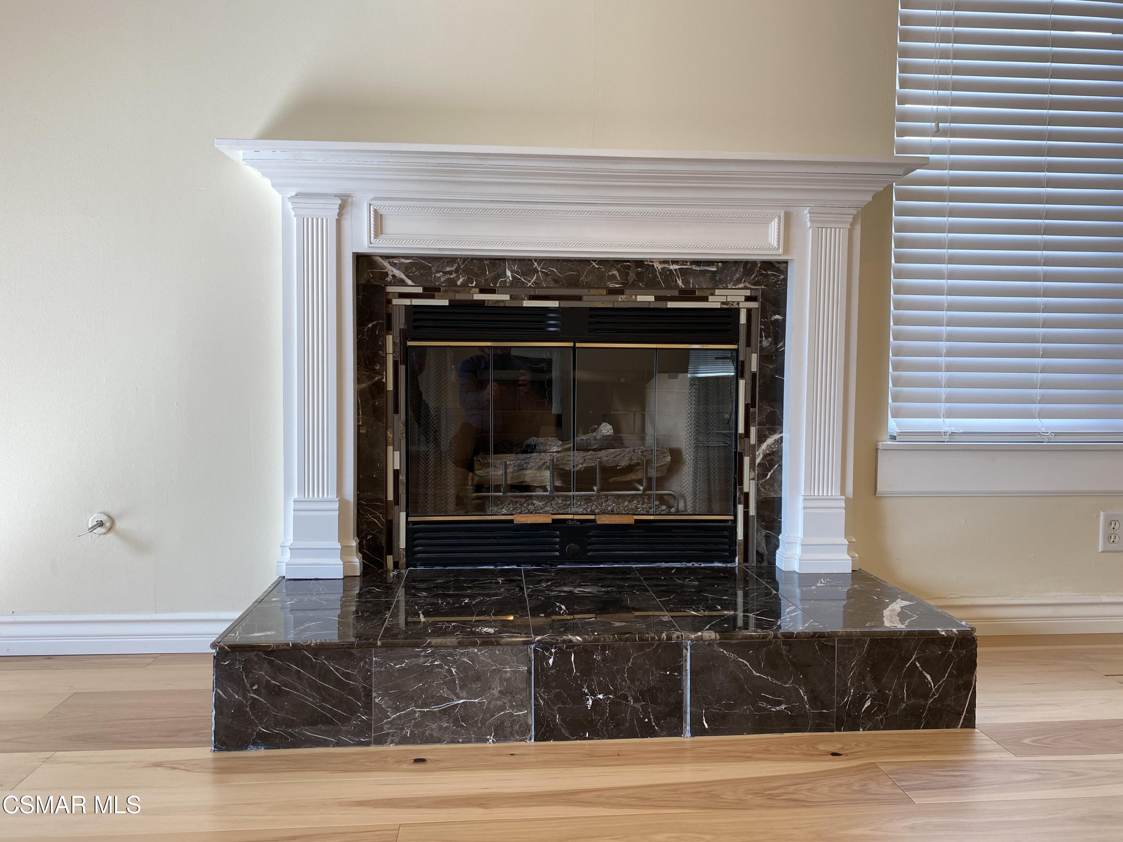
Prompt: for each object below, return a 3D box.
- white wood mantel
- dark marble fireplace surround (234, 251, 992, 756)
[{"bbox_3d":[0.048,-0.135,2.209,1.776,1.089,0.180,0,3,-5],"label":"white wood mantel"},{"bbox_3d":[0.076,0.106,2.001,1.577,1.062,0.623,0,3,-5],"label":"dark marble fireplace surround"}]

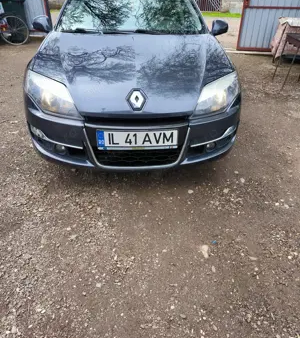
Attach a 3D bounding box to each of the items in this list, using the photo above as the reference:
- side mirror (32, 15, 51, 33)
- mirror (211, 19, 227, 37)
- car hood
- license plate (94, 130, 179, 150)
[{"bbox_3d":[-1.113,-1.484,2.873,0.185,0.160,0.150,-1,31,-4],"label":"side mirror"},{"bbox_3d":[0.747,-1.528,2.998,0.185,0.160,0.150,-1,31,-4],"label":"mirror"},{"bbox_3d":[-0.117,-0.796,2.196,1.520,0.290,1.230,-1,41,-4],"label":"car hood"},{"bbox_3d":[-0.076,-0.194,1.806,0.520,0.122,0.025,-1,31,-4],"label":"license plate"}]

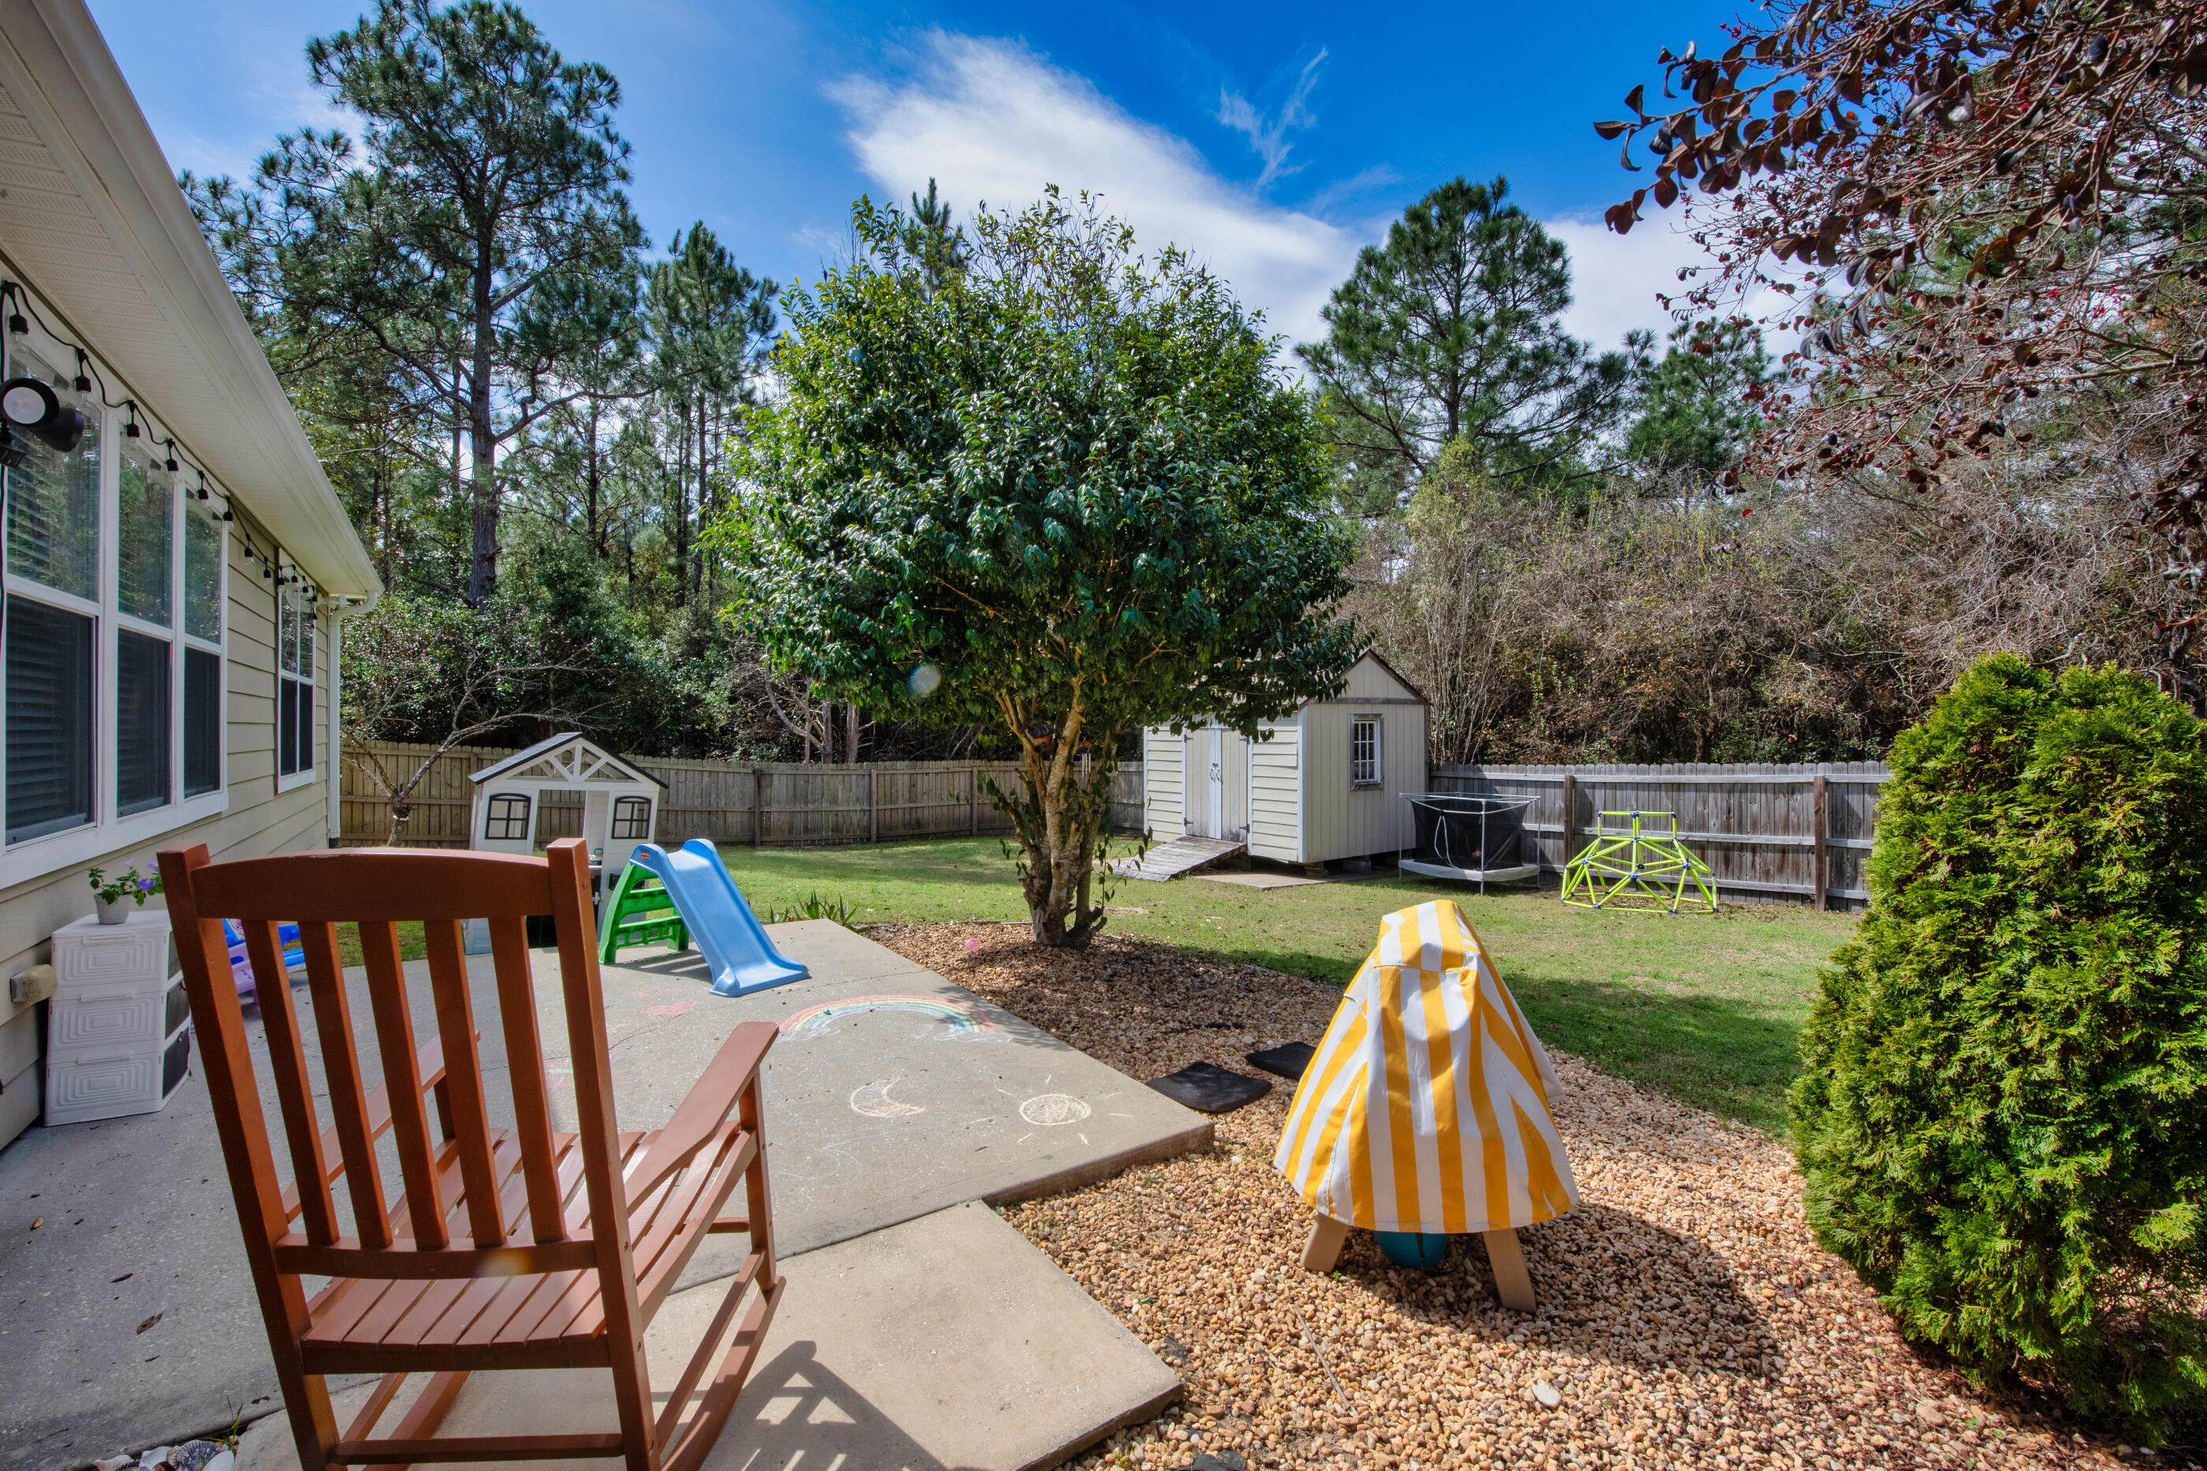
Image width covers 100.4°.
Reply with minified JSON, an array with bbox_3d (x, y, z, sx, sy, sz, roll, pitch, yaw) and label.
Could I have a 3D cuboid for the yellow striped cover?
[{"bbox_3d":[0.865,0.830,2.480,0.740,0.710,0.700,0,0,19],"label":"yellow striped cover"}]

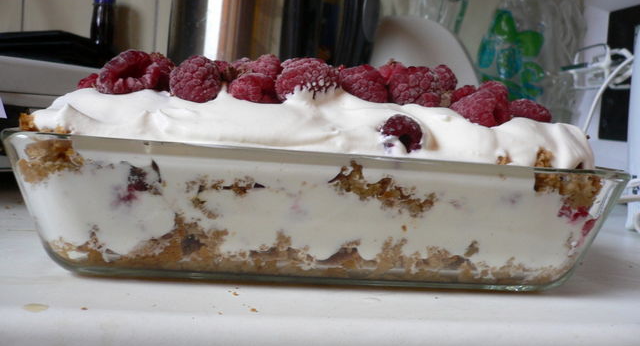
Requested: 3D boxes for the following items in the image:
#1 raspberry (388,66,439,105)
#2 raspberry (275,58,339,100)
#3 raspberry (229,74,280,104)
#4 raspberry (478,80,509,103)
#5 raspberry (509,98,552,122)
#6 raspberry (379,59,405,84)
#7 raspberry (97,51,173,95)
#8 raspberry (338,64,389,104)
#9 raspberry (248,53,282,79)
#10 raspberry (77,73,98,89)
[{"bbox_3d":[0.042,-0.039,0.291,0.021,0.019,0.021,3,3,-6],"label":"raspberry"},{"bbox_3d":[-0.006,-0.042,0.288,0.028,0.020,0.022,3,1,-6],"label":"raspberry"},{"bbox_3d":[-0.029,-0.037,0.287,0.024,0.015,0.021,3,1,-6],"label":"raspberry"},{"bbox_3d":[0.085,-0.038,0.318,0.020,0.020,0.021,3,1,-6],"label":"raspberry"},{"bbox_3d":[0.100,-0.028,0.309,0.021,0.018,0.020,3,3,-6],"label":"raspberry"},{"bbox_3d":[0.036,-0.050,0.325,0.021,0.018,0.021,3,1,-6],"label":"raspberry"},{"bbox_3d":[-0.082,-0.044,0.285,0.030,0.021,0.023,3,1,-6],"label":"raspberry"},{"bbox_3d":[0.019,-0.039,0.287,0.021,0.018,0.021,3,3,-6],"label":"raspberry"},{"bbox_3d":[-0.027,-0.050,0.312,0.021,0.018,0.021,3,1,-6],"label":"raspberry"},{"bbox_3d":[-0.100,-0.040,0.286,0.019,0.018,0.019,3,3,-6],"label":"raspberry"}]

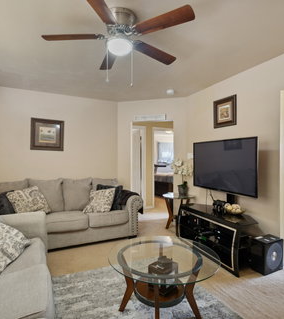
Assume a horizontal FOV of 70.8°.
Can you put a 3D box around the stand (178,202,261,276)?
[{"bbox_3d":[1.012,0.978,2.757,0.560,0.520,1.230,0,0,-25],"label":"stand"}]

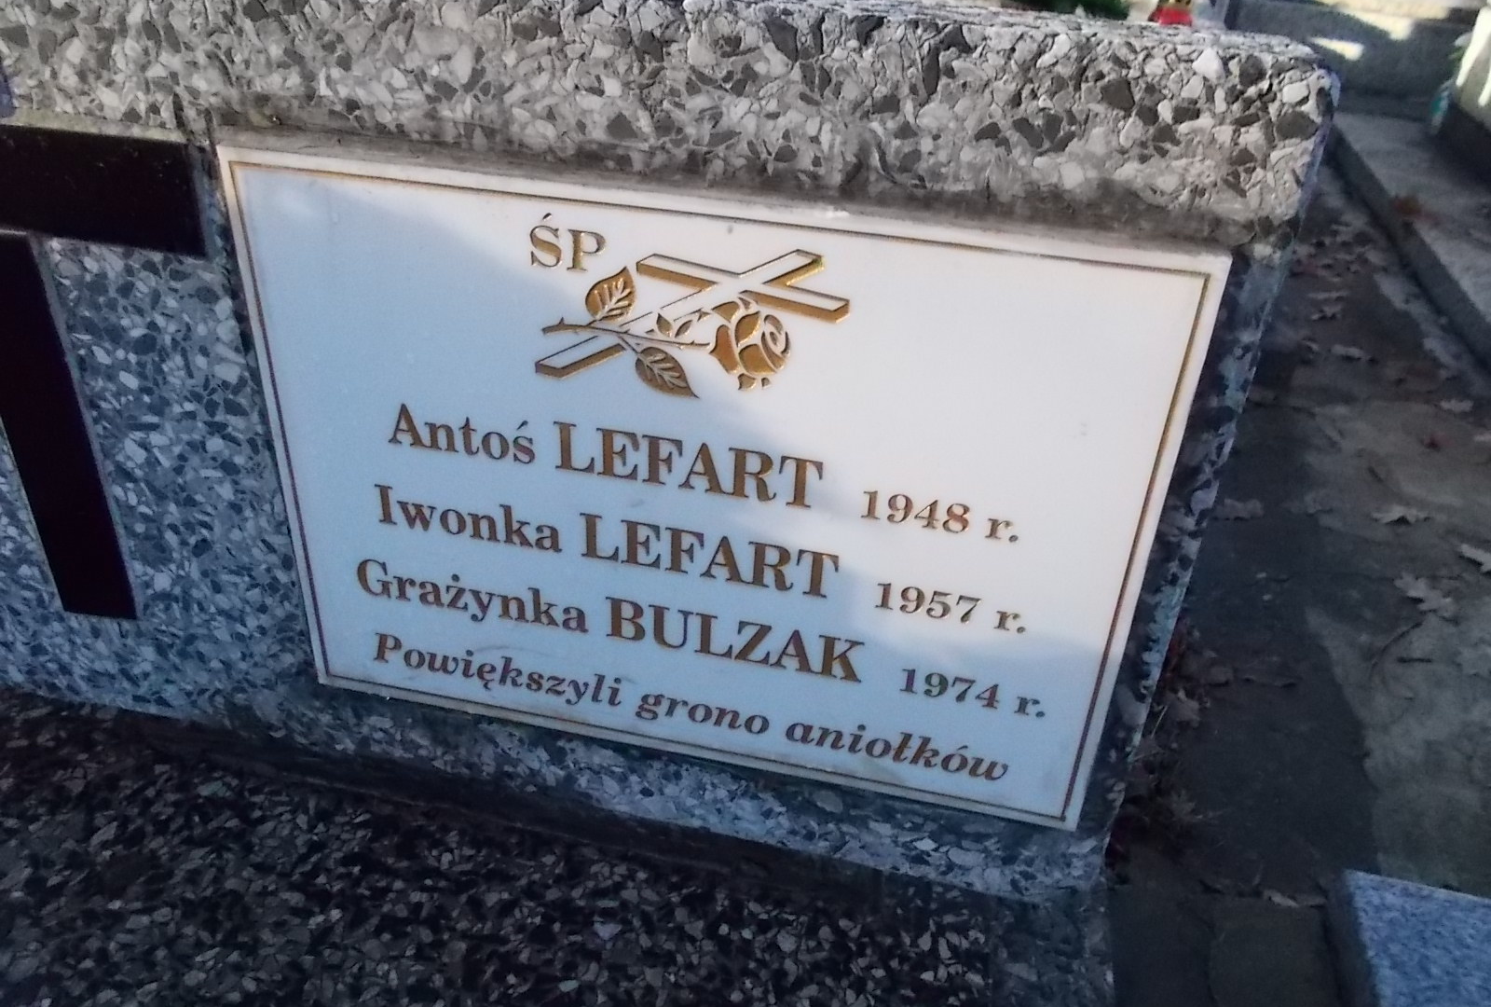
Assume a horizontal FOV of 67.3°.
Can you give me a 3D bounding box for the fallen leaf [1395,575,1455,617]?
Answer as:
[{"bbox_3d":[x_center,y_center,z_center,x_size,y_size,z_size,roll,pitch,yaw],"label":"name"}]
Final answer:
[{"bbox_3d":[0.829,0.112,1.364,0.040,0.016,0.076,-15,37,-26],"label":"fallen leaf"}]

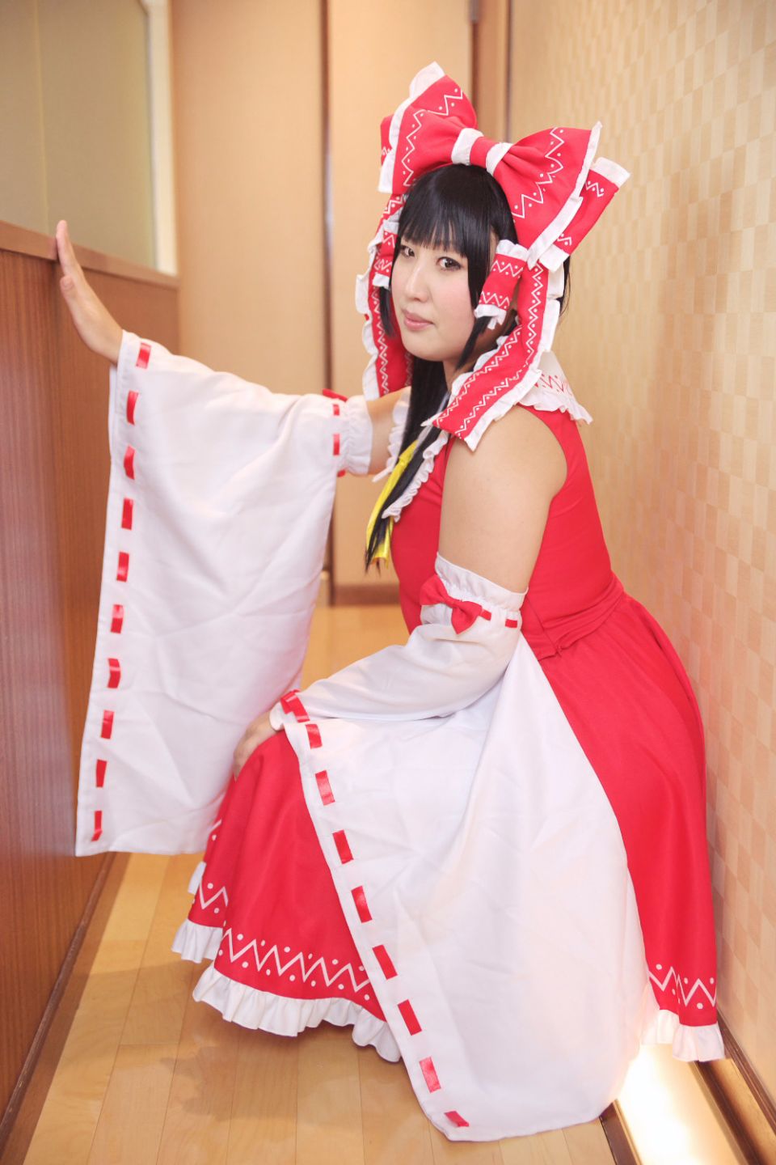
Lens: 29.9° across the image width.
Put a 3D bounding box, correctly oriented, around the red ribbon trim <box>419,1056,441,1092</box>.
[{"bbox_3d":[0.046,0.534,1.580,0.015,0.039,0.004,-13,10,11],"label":"red ribbon trim"}]

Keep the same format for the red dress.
[{"bbox_3d":[0.067,0.141,1.730,0.600,0.700,0.470,-4,11,-21],"label":"red dress"}]

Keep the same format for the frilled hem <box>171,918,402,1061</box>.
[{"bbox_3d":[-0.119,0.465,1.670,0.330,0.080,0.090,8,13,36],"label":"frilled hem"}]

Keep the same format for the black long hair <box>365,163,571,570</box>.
[{"bbox_3d":[0.092,-0.258,1.710,0.200,0.460,0.240,12,12,28],"label":"black long hair"}]

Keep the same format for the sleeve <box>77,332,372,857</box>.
[{"bbox_3d":[-0.223,0.020,1.970,0.440,0.690,0.140,8,12,28],"label":"sleeve"}]

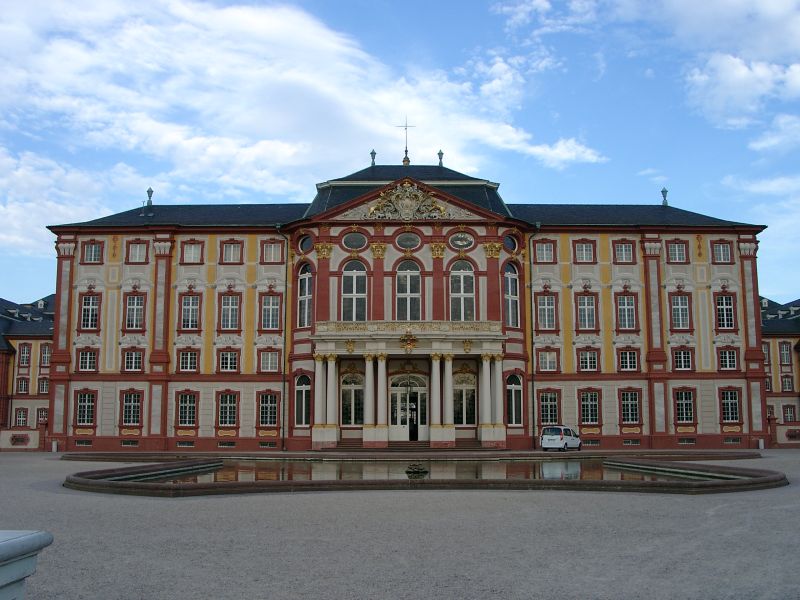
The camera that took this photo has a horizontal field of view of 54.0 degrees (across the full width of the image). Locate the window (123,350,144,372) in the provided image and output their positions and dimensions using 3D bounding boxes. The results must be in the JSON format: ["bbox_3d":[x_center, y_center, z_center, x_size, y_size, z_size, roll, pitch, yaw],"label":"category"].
[{"bbox_3d":[-21.731,5.028,64.137,1.570,1.670,0.250,0,-8,0],"label":"window"}]

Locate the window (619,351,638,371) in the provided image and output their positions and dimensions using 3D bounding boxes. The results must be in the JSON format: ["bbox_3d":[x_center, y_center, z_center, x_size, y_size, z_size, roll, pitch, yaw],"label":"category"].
[{"bbox_3d":[18.042,4.806,61.908,1.427,1.542,0.250,0,-8,-1],"label":"window"}]

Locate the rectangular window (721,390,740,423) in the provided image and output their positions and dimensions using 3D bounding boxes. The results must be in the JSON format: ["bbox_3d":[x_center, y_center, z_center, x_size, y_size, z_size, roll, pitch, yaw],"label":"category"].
[{"bbox_3d":[26.922,8.693,64.042,1.470,2.560,0.250,0,-8,0],"label":"rectangular window"}]

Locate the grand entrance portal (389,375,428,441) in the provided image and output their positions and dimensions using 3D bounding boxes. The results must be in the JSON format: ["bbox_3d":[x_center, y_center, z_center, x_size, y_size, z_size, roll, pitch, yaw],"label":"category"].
[{"bbox_3d":[0.683,8.054,58.680,3.011,4.935,0.400,0,-8,-1],"label":"grand entrance portal"}]

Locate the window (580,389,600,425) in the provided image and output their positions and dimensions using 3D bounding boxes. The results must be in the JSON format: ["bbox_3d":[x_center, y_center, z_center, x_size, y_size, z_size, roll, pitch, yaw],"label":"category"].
[{"bbox_3d":[15.534,8.813,64.130,1.470,2.670,0.250,0,-8,0],"label":"window"}]

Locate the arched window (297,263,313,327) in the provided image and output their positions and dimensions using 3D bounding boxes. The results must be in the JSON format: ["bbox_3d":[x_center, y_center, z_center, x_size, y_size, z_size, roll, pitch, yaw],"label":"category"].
[{"bbox_3d":[-7.551,-0.310,62.494,1.700,5.030,0.300,-7,-10,42],"label":"arched window"}]

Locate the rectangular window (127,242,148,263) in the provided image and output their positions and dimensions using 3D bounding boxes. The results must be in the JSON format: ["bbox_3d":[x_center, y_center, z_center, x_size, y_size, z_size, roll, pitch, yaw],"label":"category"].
[{"bbox_3d":[-21.403,-3.798,64.253,1.520,1.710,0.250,0,-8,-1],"label":"rectangular window"}]

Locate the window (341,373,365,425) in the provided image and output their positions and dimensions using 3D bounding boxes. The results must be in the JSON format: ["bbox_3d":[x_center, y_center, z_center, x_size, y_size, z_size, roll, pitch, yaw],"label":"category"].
[{"bbox_3d":[-3.540,7.479,59.192,1.792,3.931,0.300,0,-7,-1],"label":"window"}]

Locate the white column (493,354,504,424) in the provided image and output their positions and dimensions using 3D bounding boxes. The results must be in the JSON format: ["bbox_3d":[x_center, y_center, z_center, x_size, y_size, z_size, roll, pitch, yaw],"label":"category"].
[{"bbox_3d":[7.181,6.473,57.028,0.734,5.105,0.734,0,-7,-1],"label":"white column"}]

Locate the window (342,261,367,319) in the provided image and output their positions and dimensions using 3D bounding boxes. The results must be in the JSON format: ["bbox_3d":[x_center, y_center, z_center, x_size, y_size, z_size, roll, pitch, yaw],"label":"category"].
[{"bbox_3d":[-3.488,-0.626,60.231,1.900,4.875,0.300,0,-7,-1],"label":"window"}]

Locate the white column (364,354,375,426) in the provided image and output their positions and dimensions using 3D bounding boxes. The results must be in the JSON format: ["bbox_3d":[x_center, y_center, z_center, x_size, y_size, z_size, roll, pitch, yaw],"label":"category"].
[{"bbox_3d":[-2.158,6.469,56.531,0.719,5.198,0.719,0,-8,-1],"label":"white column"}]

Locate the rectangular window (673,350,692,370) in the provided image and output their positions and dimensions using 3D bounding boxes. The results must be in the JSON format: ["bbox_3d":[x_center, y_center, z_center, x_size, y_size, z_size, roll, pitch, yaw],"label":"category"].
[{"bbox_3d":[23.032,4.928,63.953,1.380,1.650,0.250,0,-8,-1],"label":"rectangular window"}]

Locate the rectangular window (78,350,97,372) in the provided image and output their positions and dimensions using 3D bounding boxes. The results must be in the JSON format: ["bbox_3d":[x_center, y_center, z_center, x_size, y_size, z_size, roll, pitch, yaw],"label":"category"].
[{"bbox_3d":[-24.472,4.824,61.605,1.269,1.604,0.250,0,-7,-1],"label":"rectangular window"}]

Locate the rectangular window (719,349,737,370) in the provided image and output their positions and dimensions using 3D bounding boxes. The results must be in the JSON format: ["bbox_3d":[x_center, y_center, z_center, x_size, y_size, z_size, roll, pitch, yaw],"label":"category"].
[{"bbox_3d":[25.717,4.746,61.555,1.386,1.581,0.250,0,-8,-1],"label":"rectangular window"}]

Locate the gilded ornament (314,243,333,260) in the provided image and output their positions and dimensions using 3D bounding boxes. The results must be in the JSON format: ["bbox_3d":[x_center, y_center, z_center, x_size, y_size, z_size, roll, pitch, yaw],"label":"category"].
[{"bbox_3d":[-6.005,-3.842,61.930,1.360,1.290,0.550,0,-8,-1],"label":"gilded ornament"}]

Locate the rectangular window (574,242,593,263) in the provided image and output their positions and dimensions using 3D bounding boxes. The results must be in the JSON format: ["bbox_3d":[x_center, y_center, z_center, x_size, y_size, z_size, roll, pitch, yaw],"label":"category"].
[{"bbox_3d":[14.796,-3.754,62.965,1.474,1.572,0.250,0,-8,-1],"label":"rectangular window"}]

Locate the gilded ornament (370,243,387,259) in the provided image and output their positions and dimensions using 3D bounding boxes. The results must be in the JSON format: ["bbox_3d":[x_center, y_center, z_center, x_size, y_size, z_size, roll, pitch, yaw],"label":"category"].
[{"bbox_3d":[-1.693,-3.885,61.867,1.250,1.230,0.400,0,-8,-1],"label":"gilded ornament"}]

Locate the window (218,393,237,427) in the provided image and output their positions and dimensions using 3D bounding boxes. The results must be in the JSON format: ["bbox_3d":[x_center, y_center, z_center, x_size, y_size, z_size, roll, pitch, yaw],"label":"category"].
[{"bbox_3d":[-13.723,8.736,62.747,1.350,2.660,0.250,0,-8,-1],"label":"window"}]

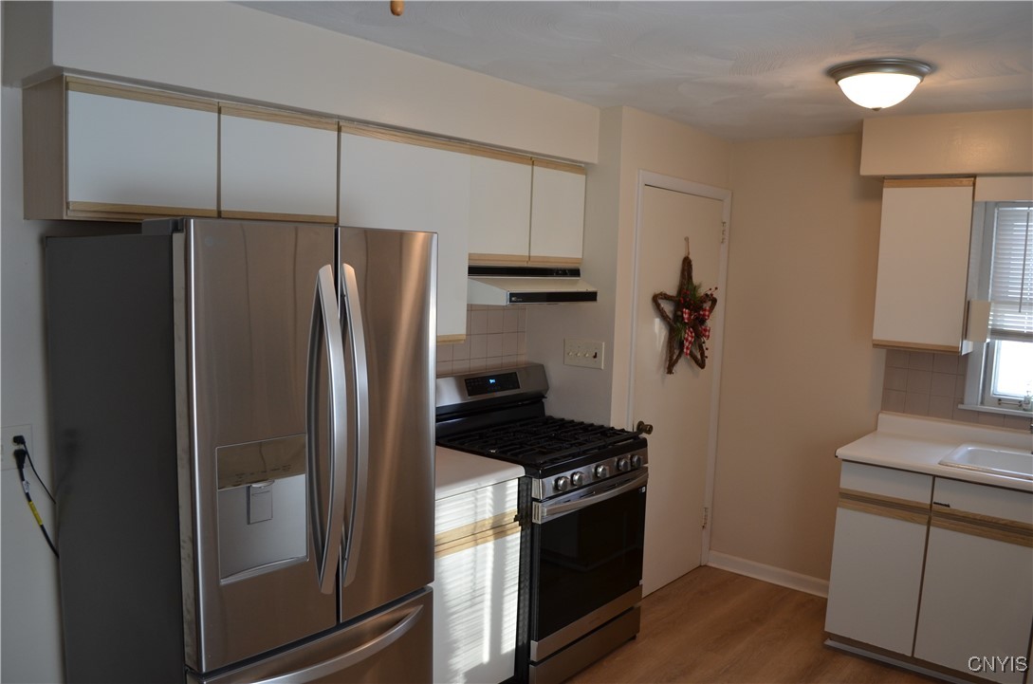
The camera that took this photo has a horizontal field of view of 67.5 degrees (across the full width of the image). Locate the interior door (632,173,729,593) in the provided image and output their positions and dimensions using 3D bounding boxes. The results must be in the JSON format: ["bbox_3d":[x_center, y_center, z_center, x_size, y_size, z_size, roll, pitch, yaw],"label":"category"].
[{"bbox_3d":[0.798,0.270,3.922,0.040,2.030,0.798,7,8,40],"label":"interior door"}]

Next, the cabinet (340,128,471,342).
[{"bbox_3d":[-0.501,-0.358,2.798,0.334,0.731,0.600,7,8,40],"label":"cabinet"}]

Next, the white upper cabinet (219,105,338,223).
[{"bbox_3d":[-0.815,-0.529,2.395,0.334,0.318,0.410,7,8,40],"label":"white upper cabinet"}]

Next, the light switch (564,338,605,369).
[{"bbox_3d":[0.302,0.055,3.520,0.223,0.121,0.012,7,8,40],"label":"light switch"}]

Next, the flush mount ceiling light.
[{"bbox_3d":[1.187,-0.837,2.525,0.356,0.134,0.356,7,8,40],"label":"flush mount ceiling light"}]

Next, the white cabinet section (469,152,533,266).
[{"bbox_3d":[-0.188,-0.552,3.219,0.334,0.451,0.369,6,8,40],"label":"white cabinet section"}]

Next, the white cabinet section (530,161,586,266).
[{"bbox_3d":[0.060,-0.575,3.509,0.334,0.451,0.395,6,8,40],"label":"white cabinet section"}]

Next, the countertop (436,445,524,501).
[{"bbox_3d":[-0.405,0.471,2.812,0.615,0.042,0.611,7,8,40],"label":"countertop"}]

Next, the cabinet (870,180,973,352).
[{"bbox_3d":[1.815,-0.331,3.381,0.371,0.740,0.313,7,8,40],"label":"cabinet"}]

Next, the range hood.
[{"bbox_3d":[-0.026,-0.255,3.279,0.452,0.155,0.738,7,8,40],"label":"range hood"}]

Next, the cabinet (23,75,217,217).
[{"bbox_3d":[-1.065,-0.491,2.087,0.334,0.347,0.410,7,8,40],"label":"cabinet"}]

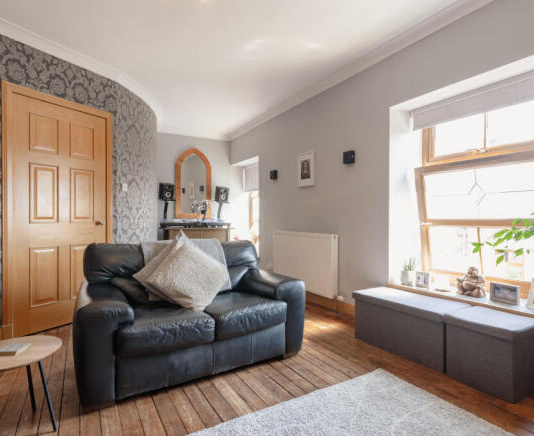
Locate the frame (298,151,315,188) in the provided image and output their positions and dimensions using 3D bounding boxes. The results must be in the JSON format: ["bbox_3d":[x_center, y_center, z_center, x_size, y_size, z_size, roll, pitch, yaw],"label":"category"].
[{"bbox_3d":[0.471,-0.573,3.665,0.025,0.390,0.288,0,0,-32],"label":"frame"}]

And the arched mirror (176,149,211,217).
[{"bbox_3d":[-1.204,-0.565,5.082,0.600,1.160,0.035,0,0,-32],"label":"arched mirror"}]

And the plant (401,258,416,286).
[{"bbox_3d":[1.182,0.453,2.605,0.111,0.227,0.111,0,0,-30],"label":"plant"}]

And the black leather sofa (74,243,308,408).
[{"bbox_3d":[-0.567,0.599,2.313,1.464,0.828,0.919,0,0,-30],"label":"black leather sofa"}]

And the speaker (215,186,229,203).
[{"bbox_3d":[-0.780,-0.406,5.412,0.157,0.247,0.197,0,7,-30],"label":"speaker"}]

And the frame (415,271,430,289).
[{"bbox_3d":[1.267,0.501,2.510,0.096,0.133,0.030,0,-10,43],"label":"frame"}]

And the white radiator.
[{"bbox_3d":[0.426,0.505,3.712,0.091,0.672,1.151,0,0,-30],"label":"white radiator"}]

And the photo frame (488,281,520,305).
[{"bbox_3d":[1.630,0.516,2.116,0.040,0.122,0.160,0,0,-29],"label":"photo frame"}]

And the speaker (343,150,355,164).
[{"bbox_3d":[0.805,-0.588,3.024,0.071,0.126,0.099,0,0,-41],"label":"speaker"}]

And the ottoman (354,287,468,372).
[{"bbox_3d":[1.060,0.797,2.334,0.365,0.370,0.725,0,0,-34],"label":"ottoman"}]

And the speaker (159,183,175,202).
[{"bbox_3d":[-1.520,-0.393,4.717,0.180,0.255,0.200,0,0,-32],"label":"speaker"}]

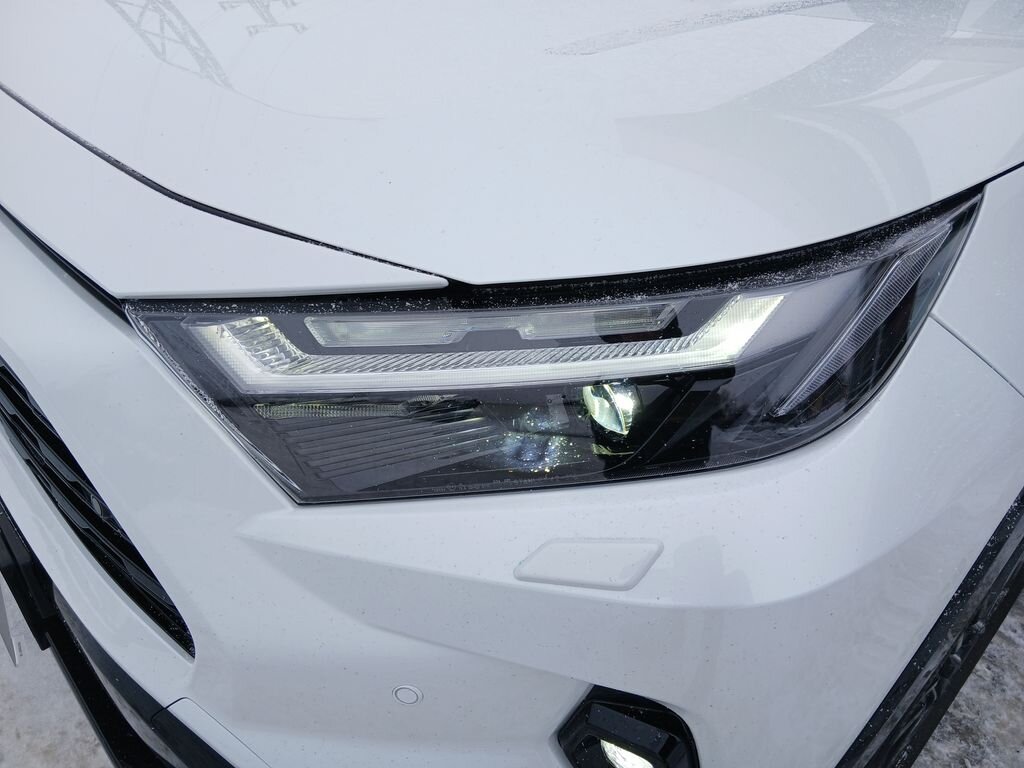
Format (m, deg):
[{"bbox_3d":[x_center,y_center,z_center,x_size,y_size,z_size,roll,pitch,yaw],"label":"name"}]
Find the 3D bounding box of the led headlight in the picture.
[{"bbox_3d":[0.030,-0.035,0.553,0.580,0.190,0.190,2,30,3],"label":"led headlight"}]

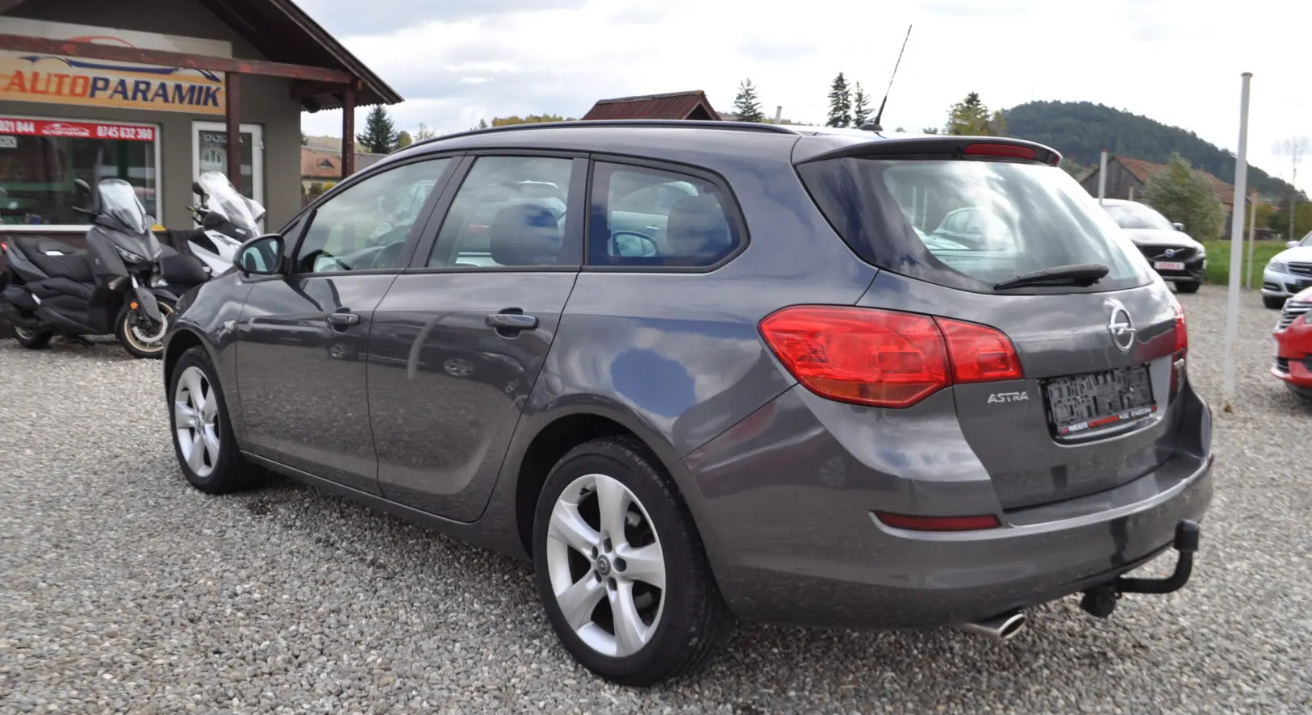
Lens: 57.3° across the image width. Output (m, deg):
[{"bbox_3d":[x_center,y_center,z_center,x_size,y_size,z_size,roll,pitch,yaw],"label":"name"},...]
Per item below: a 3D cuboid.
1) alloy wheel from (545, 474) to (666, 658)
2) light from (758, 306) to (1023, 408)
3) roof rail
[{"bbox_3d":[-0.076,0.543,3.237,0.190,0.480,0.480,-6,10,-42],"label":"alloy wheel"},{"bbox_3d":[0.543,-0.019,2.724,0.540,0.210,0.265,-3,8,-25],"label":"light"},{"bbox_3d":[-0.260,-0.675,3.608,0.055,0.070,1.830,-6,10,-42],"label":"roof rail"}]

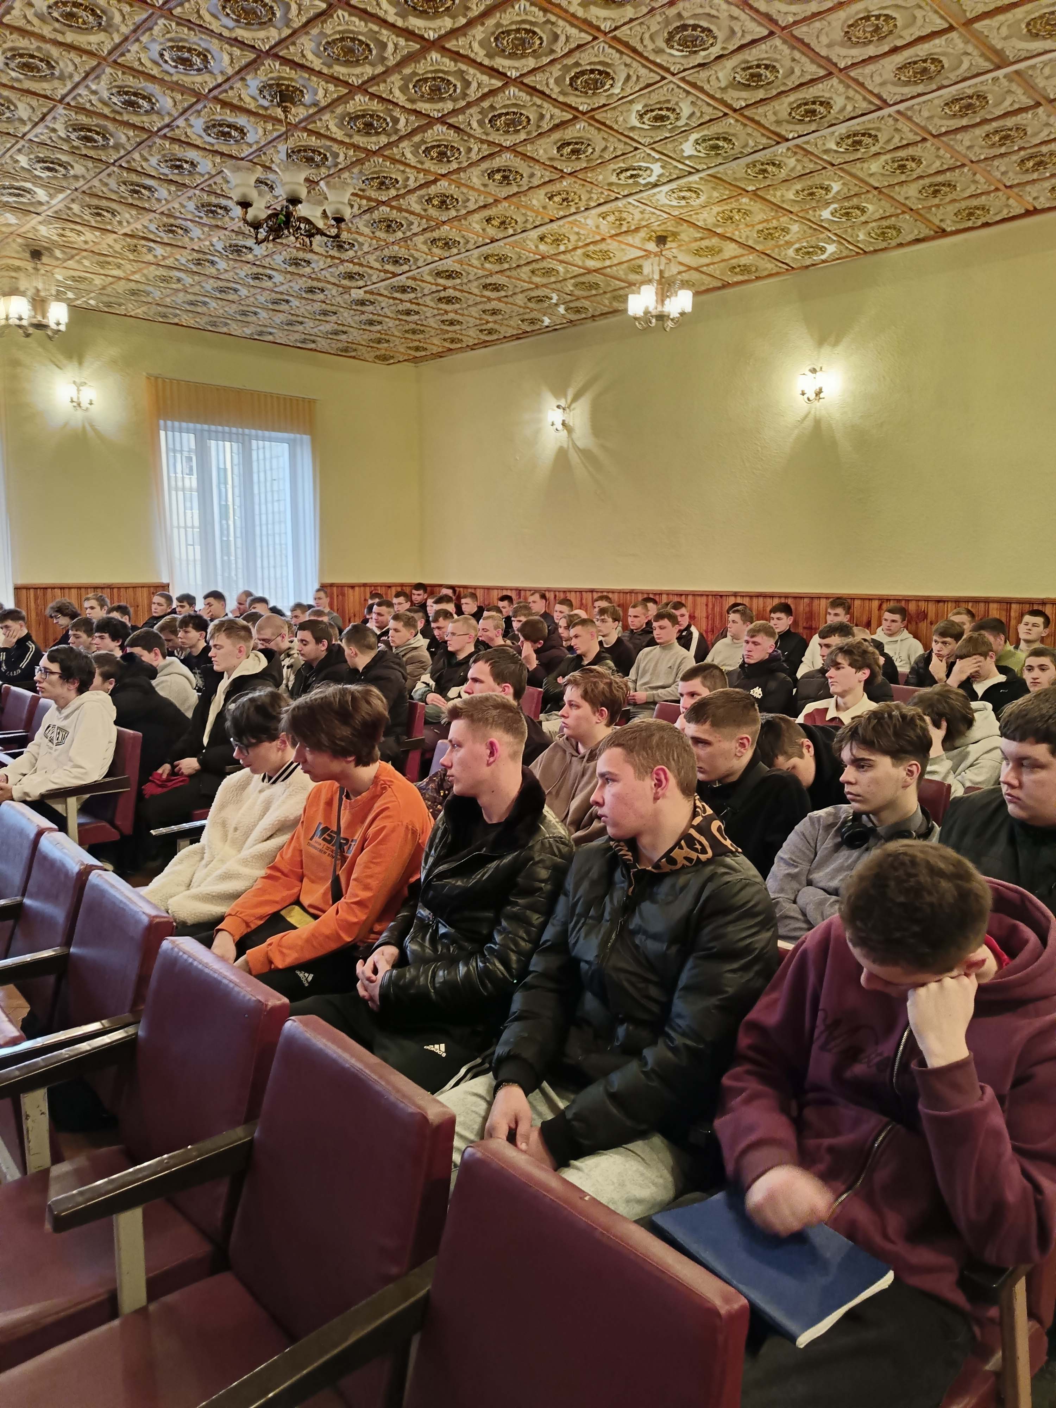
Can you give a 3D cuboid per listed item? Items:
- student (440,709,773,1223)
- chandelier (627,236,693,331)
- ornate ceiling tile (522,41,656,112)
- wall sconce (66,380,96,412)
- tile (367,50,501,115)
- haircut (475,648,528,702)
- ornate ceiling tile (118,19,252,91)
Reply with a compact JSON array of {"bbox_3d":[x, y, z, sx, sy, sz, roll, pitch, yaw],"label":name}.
[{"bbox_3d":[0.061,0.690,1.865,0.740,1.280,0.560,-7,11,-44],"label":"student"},{"bbox_3d":[1.027,-3.275,7.588,0.499,0.664,0.499,0,8,0],"label":"chandelier"},{"bbox_3d":[0.349,-3.274,5.133,0.520,0.040,0.570,-7,11,-43],"label":"ornate ceiling tile"},{"bbox_3d":[-4.502,-3.091,9.817,0.310,0.320,0.200,-7,11,-43],"label":"wall sconce"},{"bbox_3d":[-0.450,-3.090,4.879,0.464,0.035,0.510,-7,11,-44],"label":"tile"},{"bbox_3d":[-0.098,-0.106,3.550,0.195,0.190,0.165,-4,9,-30],"label":"haircut"},{"bbox_3d":[-1.728,-3.253,4.910,0.520,0.040,0.570,-7,11,-43],"label":"ornate ceiling tile"}]

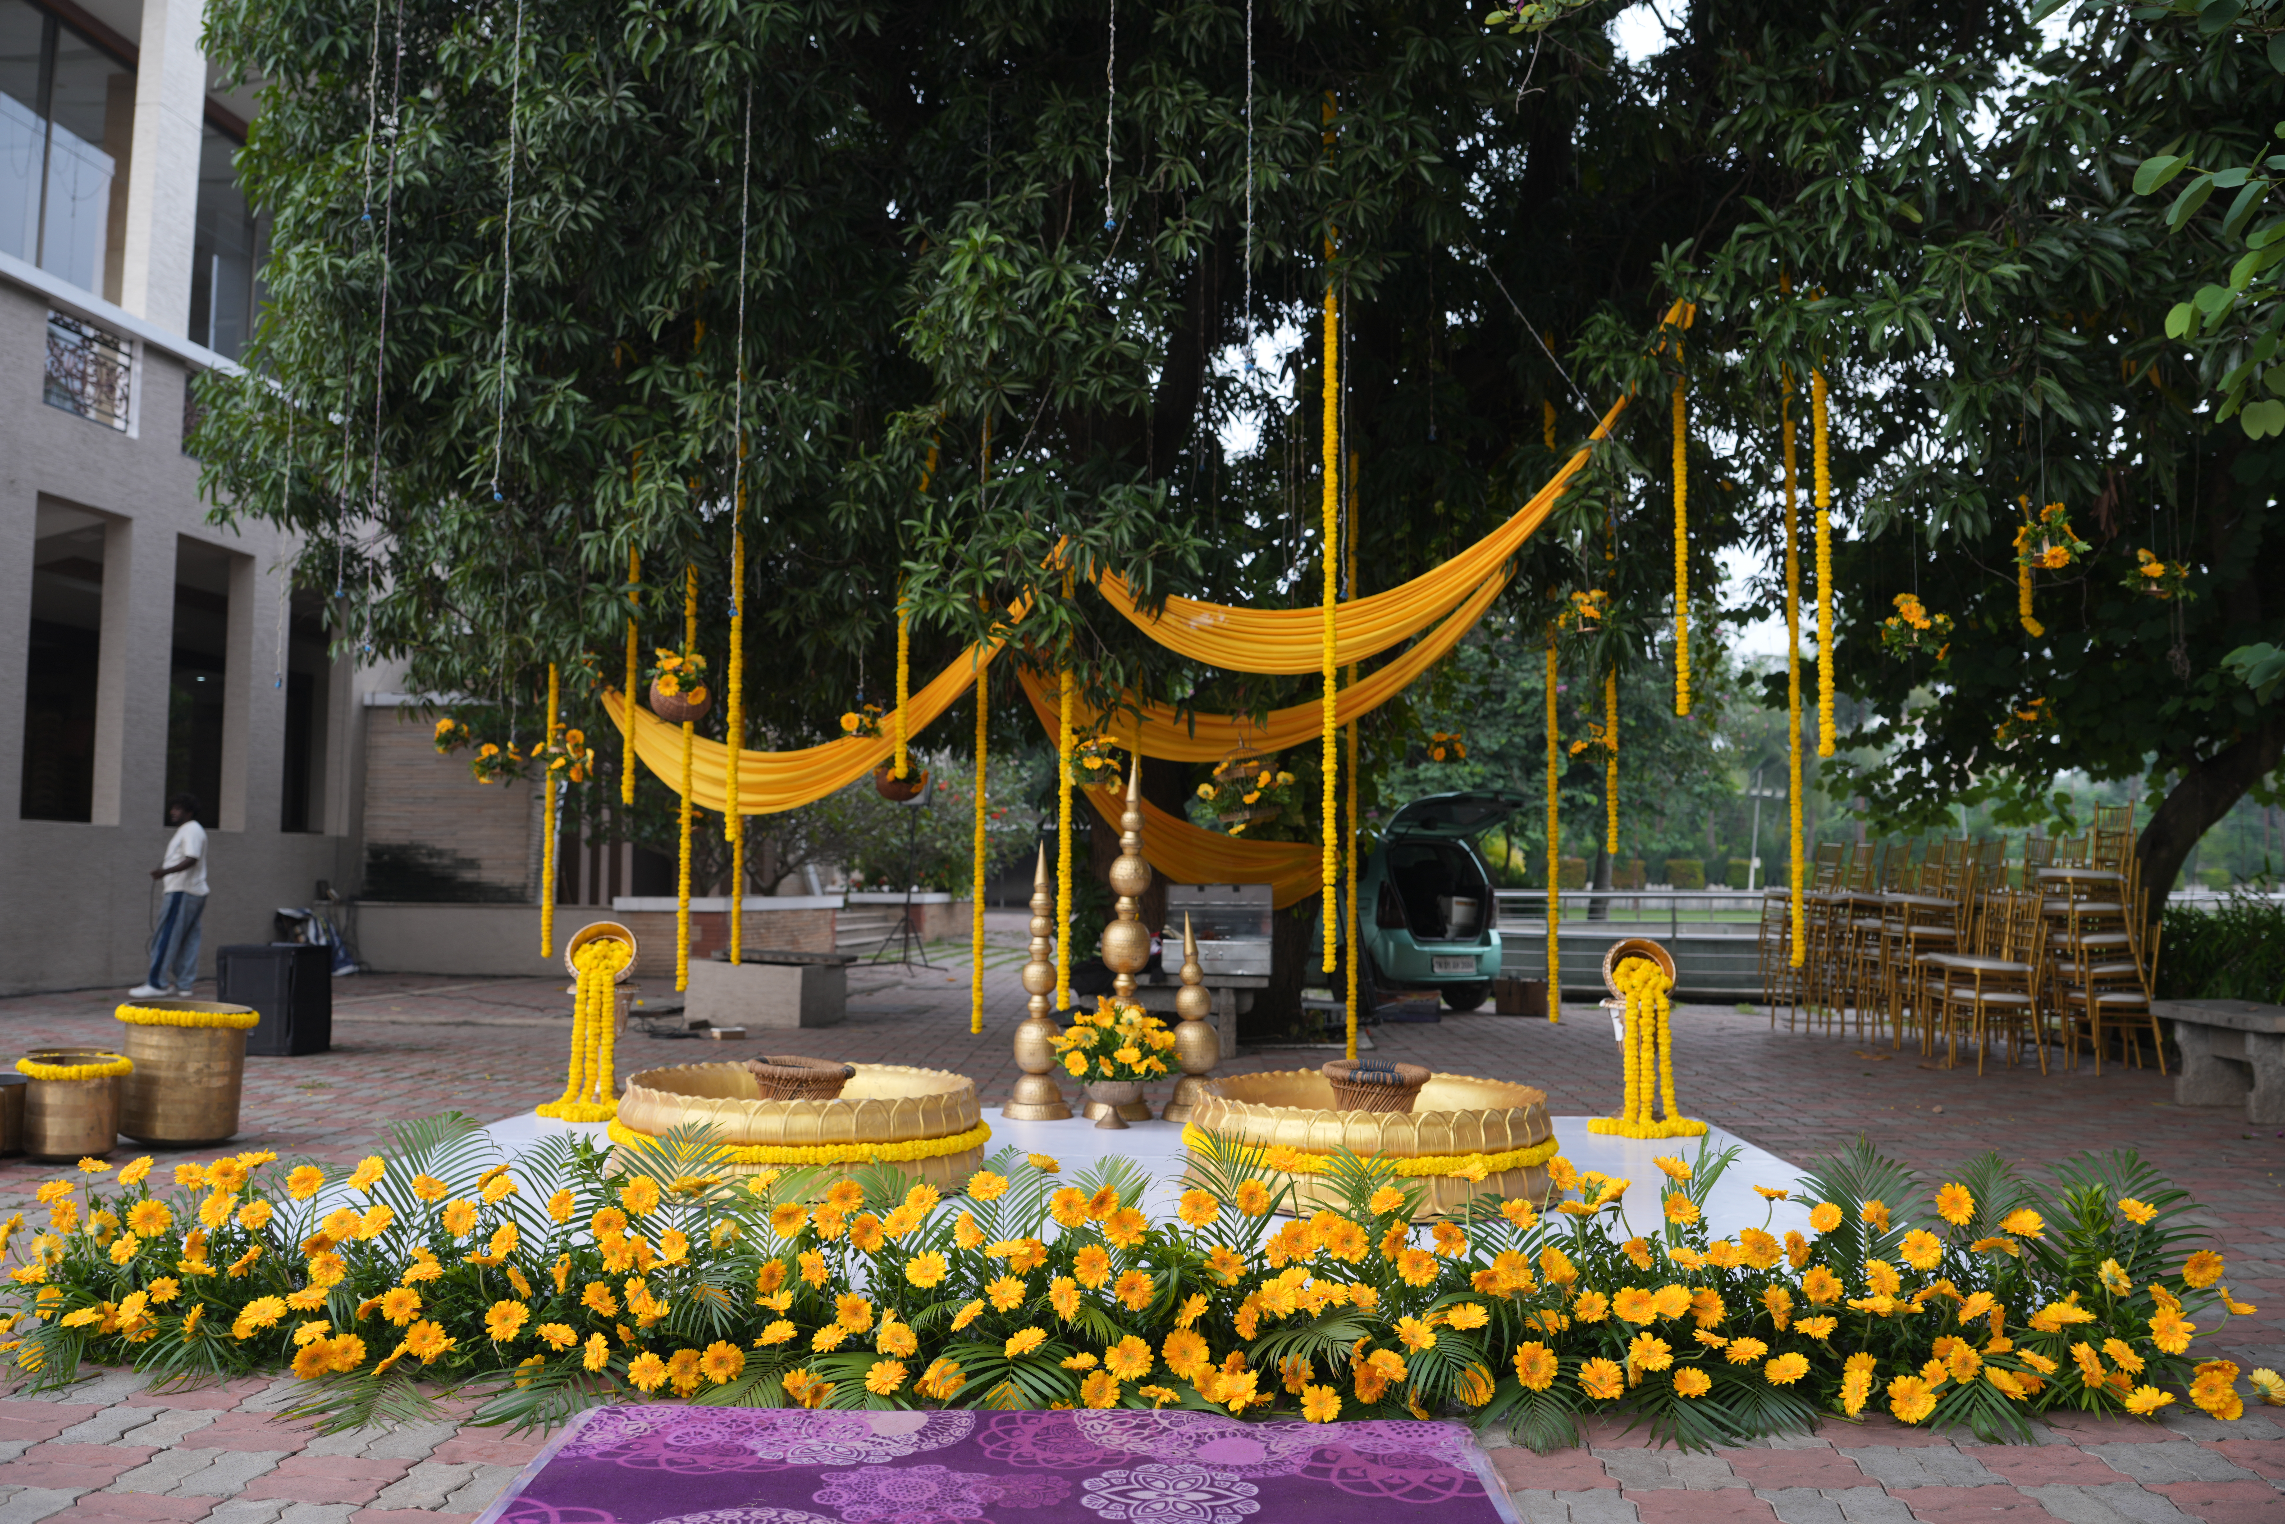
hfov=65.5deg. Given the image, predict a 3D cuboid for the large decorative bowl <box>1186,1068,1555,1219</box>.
[{"bbox_3d":[0.704,1.168,5.499,1.160,0.300,1.160,1,-4,0],"label":"large decorative bowl"}]

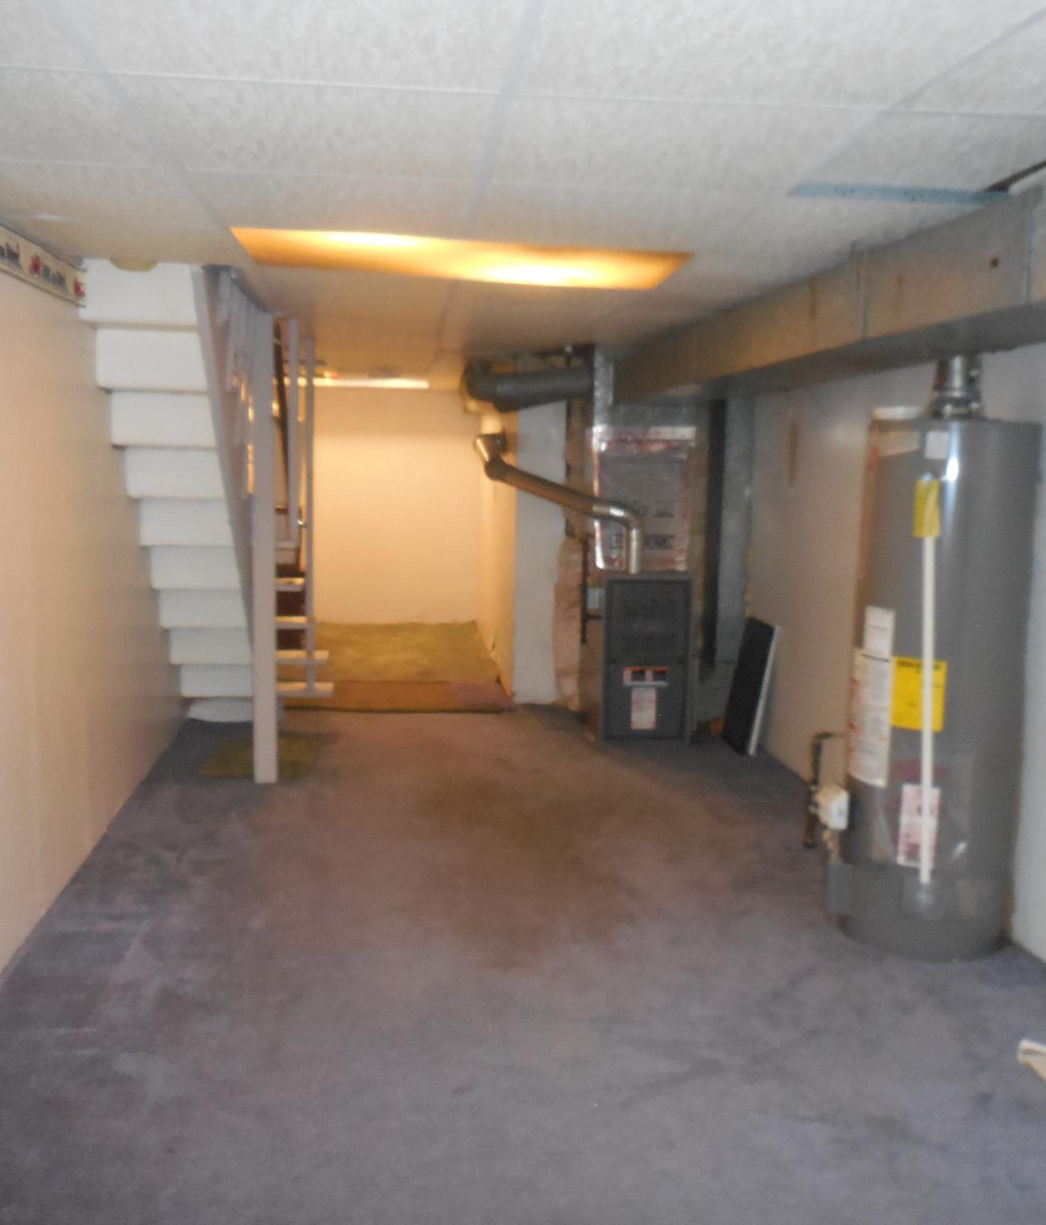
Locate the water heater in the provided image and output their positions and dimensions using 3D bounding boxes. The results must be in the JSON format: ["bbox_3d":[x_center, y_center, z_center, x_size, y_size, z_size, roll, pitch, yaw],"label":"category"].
[{"bbox_3d":[1.167,0.114,3.344,0.510,1.620,0.480,0,7,-6],"label":"water heater"}]

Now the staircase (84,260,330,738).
[{"bbox_3d":[-1.192,-0.253,4.708,0.660,1.930,2.450,0,7,-6],"label":"staircase"}]

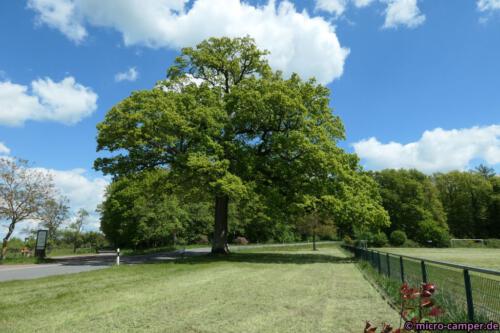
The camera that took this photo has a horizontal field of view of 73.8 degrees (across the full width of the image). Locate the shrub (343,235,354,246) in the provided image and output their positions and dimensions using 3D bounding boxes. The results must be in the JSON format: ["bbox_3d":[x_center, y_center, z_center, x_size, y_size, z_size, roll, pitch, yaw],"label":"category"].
[{"bbox_3d":[25.396,19.079,85.907,2.967,3.020,2.670,-4,-13,16],"label":"shrub"}]

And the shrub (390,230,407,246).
[{"bbox_3d":[41.372,20.198,92.829,4.072,4.628,4.072,-5,-14,23],"label":"shrub"}]

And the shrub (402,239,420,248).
[{"bbox_3d":[44.873,21.325,92.579,4.500,2.572,3.600,-6,-14,25],"label":"shrub"}]

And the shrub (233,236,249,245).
[{"bbox_3d":[-2.115,16.530,74.181,3.561,1.847,3.026,0,-13,-2],"label":"shrub"}]

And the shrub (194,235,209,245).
[{"bbox_3d":[-10.236,15.459,70.321,2.924,2.164,2.631,2,-13,-8],"label":"shrub"}]

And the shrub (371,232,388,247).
[{"bbox_3d":[36.056,20.464,92.770,4.671,4.078,4.204,-5,-13,20],"label":"shrub"}]

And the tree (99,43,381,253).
[{"bbox_3d":[-0.900,-2.842,36.480,29.500,23.948,27.000,0,-12,0],"label":"tree"}]

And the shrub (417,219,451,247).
[{"bbox_3d":[52.365,19.262,95.085,8.499,7.553,7.224,-7,-14,28],"label":"shrub"}]

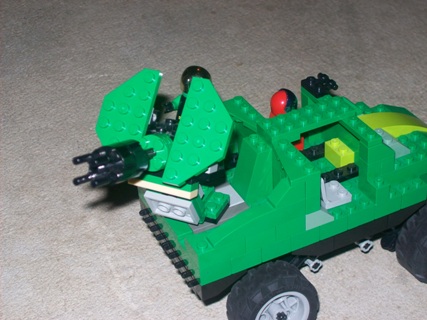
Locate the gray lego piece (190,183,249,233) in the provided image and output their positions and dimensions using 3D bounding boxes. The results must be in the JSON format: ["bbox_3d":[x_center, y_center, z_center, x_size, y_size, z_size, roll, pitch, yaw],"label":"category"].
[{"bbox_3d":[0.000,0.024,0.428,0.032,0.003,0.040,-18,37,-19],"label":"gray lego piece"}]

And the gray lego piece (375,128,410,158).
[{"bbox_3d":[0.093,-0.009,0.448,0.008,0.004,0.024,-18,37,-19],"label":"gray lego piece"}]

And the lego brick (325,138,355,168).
[{"bbox_3d":[0.066,-0.003,0.453,0.008,0.011,0.016,-18,37,-19],"label":"lego brick"}]

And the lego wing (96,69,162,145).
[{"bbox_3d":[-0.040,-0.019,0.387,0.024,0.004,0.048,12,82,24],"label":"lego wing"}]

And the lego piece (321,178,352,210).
[{"bbox_3d":[0.058,0.012,0.427,0.016,0.017,0.016,-18,37,-19],"label":"lego piece"}]

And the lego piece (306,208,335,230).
[{"bbox_3d":[0.049,0.026,0.415,0.016,0.010,0.008,-18,37,-19],"label":"lego piece"}]

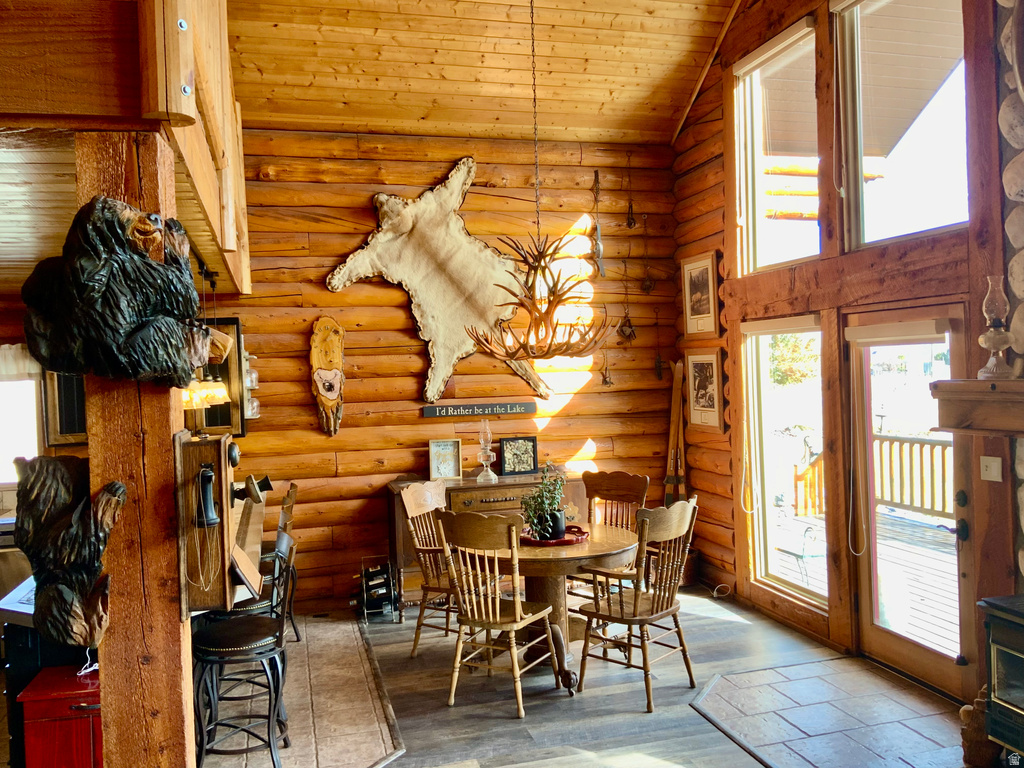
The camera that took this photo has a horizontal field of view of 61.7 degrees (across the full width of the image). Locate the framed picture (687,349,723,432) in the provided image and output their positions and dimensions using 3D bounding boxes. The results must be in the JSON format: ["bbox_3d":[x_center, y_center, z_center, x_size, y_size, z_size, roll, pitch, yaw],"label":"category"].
[{"bbox_3d":[1.502,0.048,6.683,0.035,0.635,0.525,-2,1,-15],"label":"framed picture"}]

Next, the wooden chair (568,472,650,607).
[{"bbox_3d":[0.549,1.150,5.668,0.500,1.060,0.560,-1,1,40],"label":"wooden chair"}]

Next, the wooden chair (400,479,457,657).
[{"bbox_3d":[-0.359,1.205,5.621,0.550,1.070,0.530,-2,1,25],"label":"wooden chair"}]

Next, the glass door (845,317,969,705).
[{"bbox_3d":[2.168,0.602,4.719,0.060,2.035,0.910,-2,1,-15],"label":"glass door"}]

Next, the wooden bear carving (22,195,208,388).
[{"bbox_3d":[-1.122,-0.256,2.428,0.490,0.520,0.430,-3,1,-27],"label":"wooden bear carving"}]

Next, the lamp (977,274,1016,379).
[{"bbox_3d":[2.095,-0.251,3.720,0.162,0.445,0.162,-2,1,-15],"label":"lamp"}]

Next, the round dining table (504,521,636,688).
[{"bbox_3d":[0.229,1.343,5.308,1.130,0.760,1.130,-2,1,0],"label":"round dining table"}]

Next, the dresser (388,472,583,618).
[{"bbox_3d":[-0.171,1.207,6.702,1.520,1.020,0.550,-2,1,-15],"label":"dresser"}]

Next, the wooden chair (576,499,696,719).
[{"bbox_3d":[0.701,1.179,4.810,0.550,1.070,0.530,-1,1,45],"label":"wooden chair"}]

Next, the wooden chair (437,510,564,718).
[{"bbox_3d":[-0.070,1.207,4.768,0.490,1.070,0.560,-2,1,28],"label":"wooden chair"}]

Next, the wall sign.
[{"bbox_3d":[-0.242,0.206,6.777,0.912,0.092,0.025,-2,1,-15],"label":"wall sign"}]

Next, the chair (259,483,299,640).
[{"bbox_3d":[-1.708,1.227,5.735,0.510,1.060,0.450,-2,1,-22],"label":"chair"}]

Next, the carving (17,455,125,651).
[{"bbox_3d":[-1.437,0.540,2.827,0.377,0.615,0.370,-2,1,-15],"label":"carving"}]

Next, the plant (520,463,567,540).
[{"bbox_3d":[0.193,0.718,5.242,0.270,0.455,0.260,-2,1,0],"label":"plant"}]

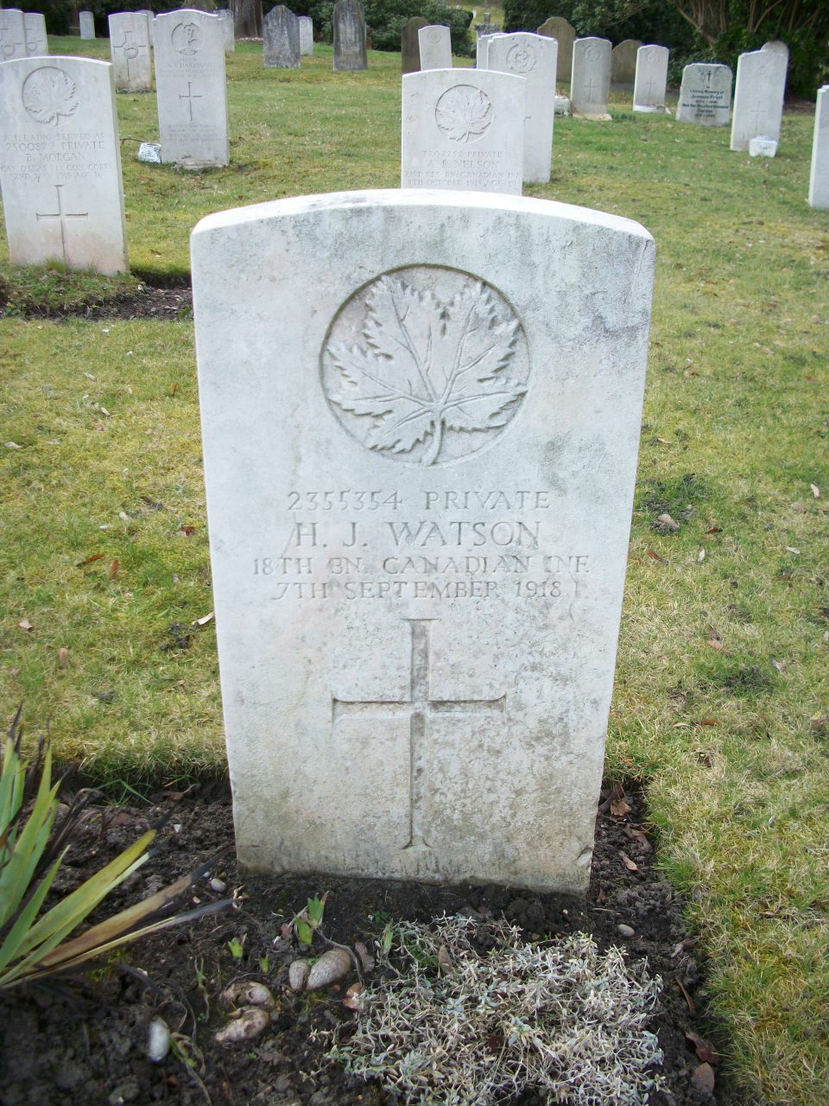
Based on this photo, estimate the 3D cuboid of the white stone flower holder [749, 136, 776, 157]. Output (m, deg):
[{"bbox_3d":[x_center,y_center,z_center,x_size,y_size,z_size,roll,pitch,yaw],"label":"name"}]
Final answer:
[{"bbox_3d":[2.595,-3.031,8.345,0.180,0.150,0.130,3,26,4],"label":"white stone flower holder"}]

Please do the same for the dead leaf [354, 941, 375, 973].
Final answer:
[{"bbox_3d":[-0.049,0.399,1.105,0.015,0.010,0.031,-8,28,-17],"label":"dead leaf"}]

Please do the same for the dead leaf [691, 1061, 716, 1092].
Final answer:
[{"bbox_3d":[0.255,0.463,0.989,0.020,0.008,0.028,10,28,19],"label":"dead leaf"}]

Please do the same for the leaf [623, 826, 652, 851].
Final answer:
[{"bbox_3d":[0.253,0.325,1.267,0.017,0.011,0.038,-12,29,-25],"label":"leaf"}]

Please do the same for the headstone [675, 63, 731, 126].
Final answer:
[{"bbox_3d":[2.865,-4.537,11.068,0.490,0.580,0.090,3,26,5],"label":"headstone"}]

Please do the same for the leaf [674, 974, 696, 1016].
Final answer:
[{"bbox_3d":[0.259,0.424,1.072,0.010,0.009,0.042,-5,27,-11],"label":"leaf"}]

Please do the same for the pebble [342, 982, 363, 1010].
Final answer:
[{"bbox_3d":[-0.058,0.420,1.057,0.019,0.015,0.024,2,26,2],"label":"pebble"}]

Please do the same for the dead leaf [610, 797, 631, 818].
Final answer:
[{"bbox_3d":[0.244,0.300,1.316,0.023,0.012,0.026,-4,27,-10],"label":"dead leaf"}]

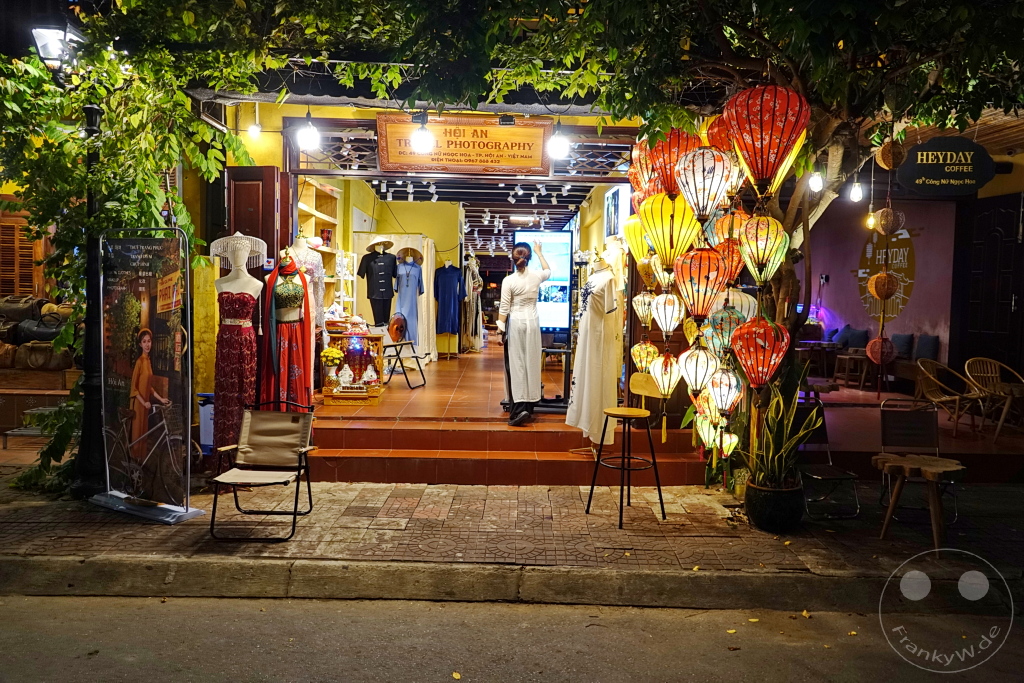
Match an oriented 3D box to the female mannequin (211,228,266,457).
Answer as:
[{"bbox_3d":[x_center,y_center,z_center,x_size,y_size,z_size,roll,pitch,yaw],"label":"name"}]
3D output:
[{"bbox_3d":[-2.098,0.152,5.200,0.435,1.990,0.420,1,4,-3],"label":"female mannequin"}]

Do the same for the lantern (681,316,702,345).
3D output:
[{"bbox_3d":[1.321,-0.072,4.900,0.205,0.255,0.205,1,4,-1],"label":"lantern"}]

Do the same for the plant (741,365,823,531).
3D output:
[{"bbox_3d":[1.852,0.719,4.727,0.520,1.070,0.480,1,4,-1],"label":"plant"}]

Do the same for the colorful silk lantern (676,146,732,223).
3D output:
[{"bbox_3d":[1.208,-0.982,4.295,0.359,0.466,0.359,1,4,-1],"label":"colorful silk lantern"}]

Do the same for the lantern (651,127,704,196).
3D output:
[{"bbox_3d":[1.075,-1.160,4.462,0.353,0.464,0.353,1,4,-1],"label":"lantern"}]

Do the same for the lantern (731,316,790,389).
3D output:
[{"bbox_3d":[1.718,0.076,4.720,0.415,0.500,0.415,1,4,0],"label":"lantern"}]

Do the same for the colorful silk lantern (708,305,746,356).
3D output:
[{"bbox_3d":[1.554,-0.079,4.900,0.266,0.345,0.266,1,4,0],"label":"colorful silk lantern"}]

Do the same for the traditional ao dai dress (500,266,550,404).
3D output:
[{"bbox_3d":[0.101,-0.052,6.016,0.440,1.220,0.300,1,4,-1],"label":"traditional ao dai dress"}]

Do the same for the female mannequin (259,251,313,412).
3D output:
[{"bbox_3d":[-1.818,0.069,5.529,0.430,1.685,0.340,0,4,-10],"label":"female mannequin"}]

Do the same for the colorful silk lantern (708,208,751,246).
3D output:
[{"bbox_3d":[1.624,-0.829,5.050,0.281,0.340,0.281,1,4,0],"label":"colorful silk lantern"}]

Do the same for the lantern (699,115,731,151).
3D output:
[{"bbox_3d":[1.504,-1.472,4.950,0.300,0.380,0.300,1,4,0],"label":"lantern"}]

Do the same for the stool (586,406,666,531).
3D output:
[{"bbox_3d":[0.802,0.860,4.762,0.405,0.750,0.405,-2,5,-32],"label":"stool"}]

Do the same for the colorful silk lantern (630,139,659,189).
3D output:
[{"bbox_3d":[1.020,-1.330,5.100,0.255,0.400,0.255,1,4,0],"label":"colorful silk lantern"}]

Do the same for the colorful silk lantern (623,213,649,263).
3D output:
[{"bbox_3d":[0.954,-0.769,5.150,0.272,0.407,0.272,1,4,0],"label":"colorful silk lantern"}]

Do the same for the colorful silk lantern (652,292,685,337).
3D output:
[{"bbox_3d":[1.139,-0.190,5.000,0.250,0.340,0.250,1,4,0],"label":"colorful silk lantern"}]

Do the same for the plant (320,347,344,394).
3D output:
[{"bbox_3d":[-1.762,0.275,6.700,0.236,0.442,0.236,1,4,0],"label":"plant"}]

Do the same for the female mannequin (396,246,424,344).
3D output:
[{"bbox_3d":[-1.408,-0.394,9.364,0.430,1.700,0.340,1,4,-1],"label":"female mannequin"}]

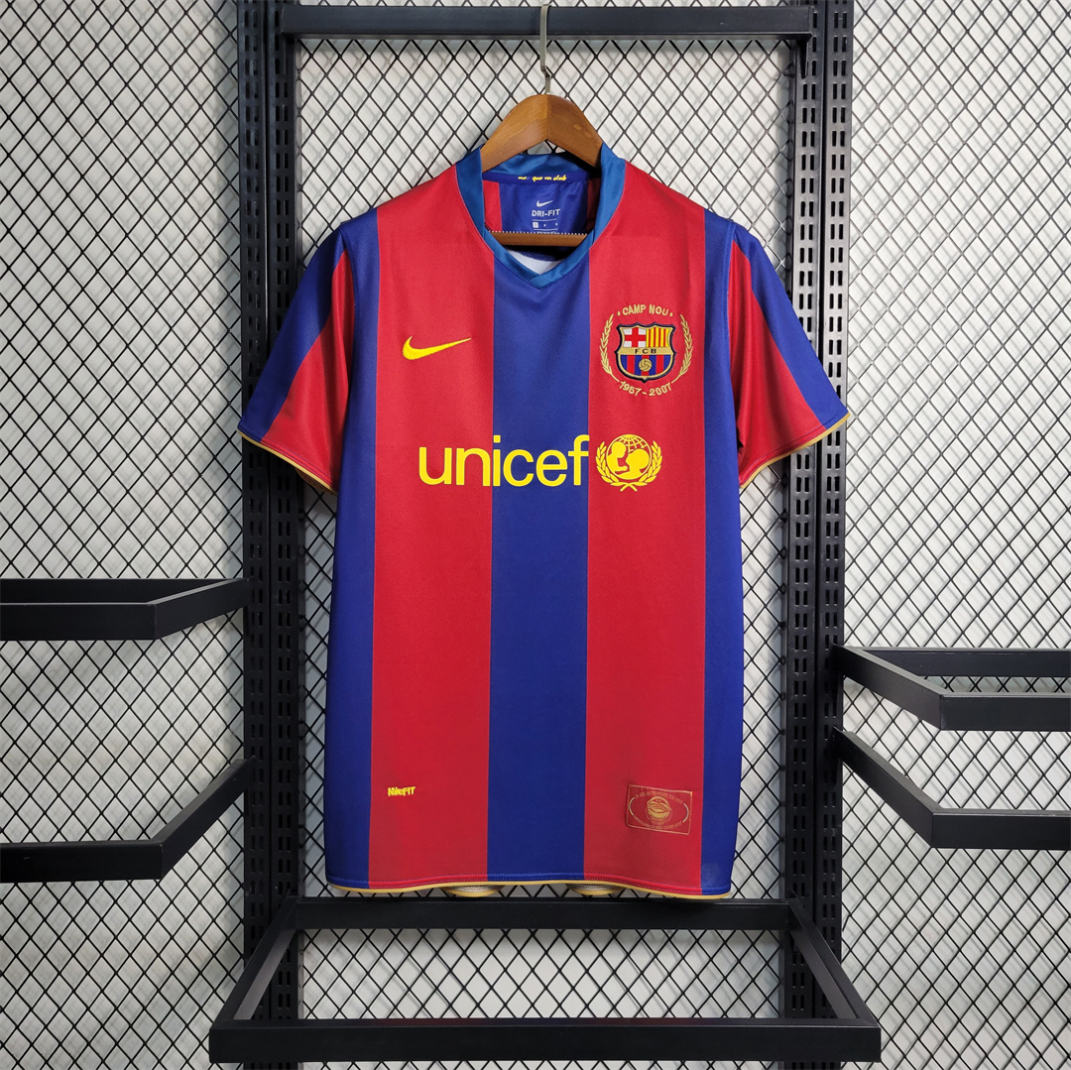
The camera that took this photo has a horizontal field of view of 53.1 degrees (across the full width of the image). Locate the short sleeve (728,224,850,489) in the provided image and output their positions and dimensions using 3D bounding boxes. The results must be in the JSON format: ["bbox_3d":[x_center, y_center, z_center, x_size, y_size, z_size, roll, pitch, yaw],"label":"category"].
[{"bbox_3d":[0.263,-0.185,1.110,0.125,0.268,0.080,0,2,0],"label":"short sleeve"}]

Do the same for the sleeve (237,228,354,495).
[{"bbox_3d":[-0.249,-0.180,1.110,0.122,0.269,0.080,0,2,0],"label":"sleeve"}]

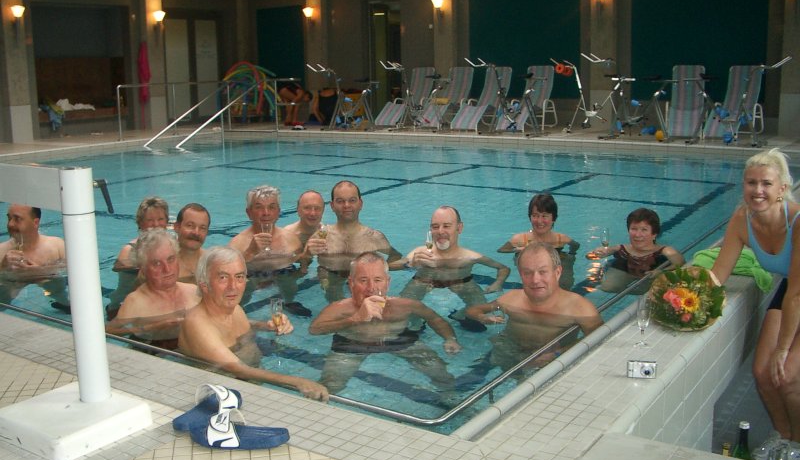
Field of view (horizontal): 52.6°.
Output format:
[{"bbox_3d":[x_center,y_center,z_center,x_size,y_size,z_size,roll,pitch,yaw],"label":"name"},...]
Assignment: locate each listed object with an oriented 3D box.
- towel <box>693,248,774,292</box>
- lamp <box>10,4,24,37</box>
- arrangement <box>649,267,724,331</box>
[{"bbox_3d":[1.621,0.172,3.920,0.370,0.170,0.270,6,13,33],"label":"towel"},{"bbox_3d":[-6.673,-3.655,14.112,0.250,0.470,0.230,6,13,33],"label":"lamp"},{"bbox_3d":[1.089,0.252,3.063,0.285,0.240,0.250,3,11,20],"label":"arrangement"}]

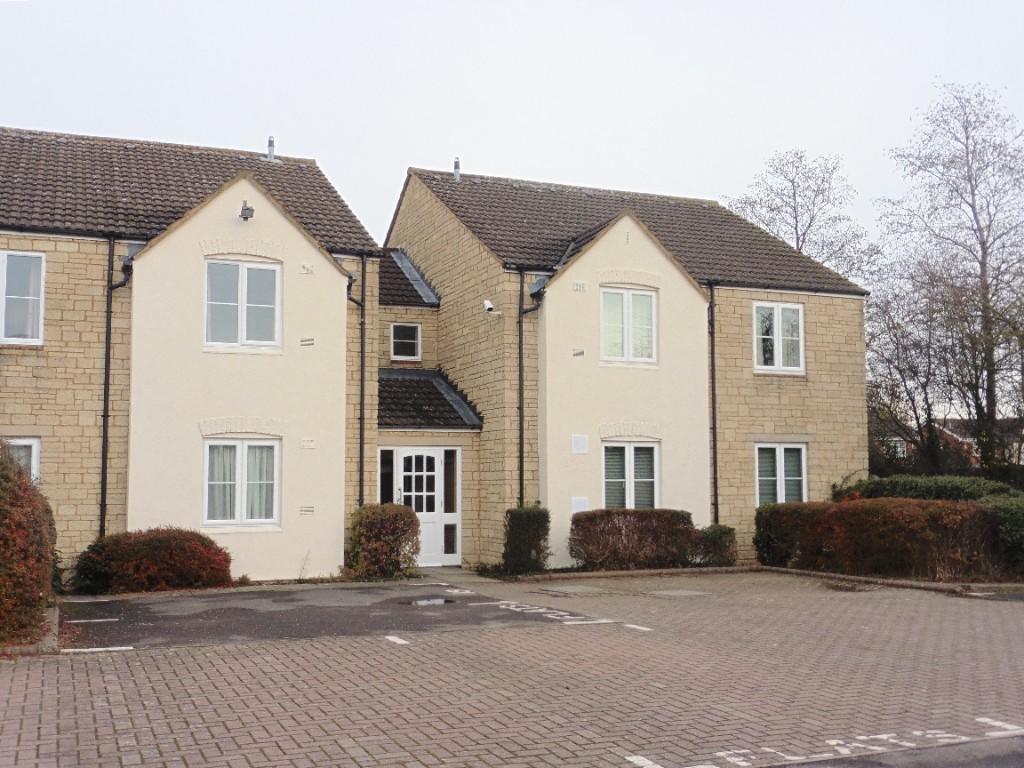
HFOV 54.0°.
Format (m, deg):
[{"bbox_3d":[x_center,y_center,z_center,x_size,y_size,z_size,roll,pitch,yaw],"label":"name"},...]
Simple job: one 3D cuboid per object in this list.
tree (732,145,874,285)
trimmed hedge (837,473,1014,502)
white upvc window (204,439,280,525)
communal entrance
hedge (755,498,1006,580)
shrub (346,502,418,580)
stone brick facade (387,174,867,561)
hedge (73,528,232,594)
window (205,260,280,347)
[{"bbox_3d":[9.578,-1.706,33.506,5.000,12.200,5.000,2,-5,-22],"label":"tree"},{"bbox_3d":[7.097,2.336,17.462,3.000,1.500,1.300,-2,-5,23],"label":"trimmed hedge"},{"bbox_3d":[-3.988,1.457,14.904,1.101,1.283,0.100,2,-5,-22],"label":"white upvc window"},{"bbox_3d":[-1.584,2.134,17.493,1.494,2.056,0.150,2,-5,-22],"label":"communal entrance"},{"bbox_3d":[5.748,2.414,16.046,3.450,1.120,1.100,-4,-6,41],"label":"hedge"},{"bbox_3d":[-1.975,2.426,15.738,1.020,1.100,0.950,2,-5,-22],"label":"shrub"},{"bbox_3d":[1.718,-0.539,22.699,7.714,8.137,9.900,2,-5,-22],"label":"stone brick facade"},{"bbox_3d":[-4.889,2.396,13.864,2.030,0.870,0.950,2,-5,-22],"label":"hedge"},{"bbox_3d":[-4.020,-1.200,15.116,1.097,1.296,0.100,2,-5,-22],"label":"window"}]

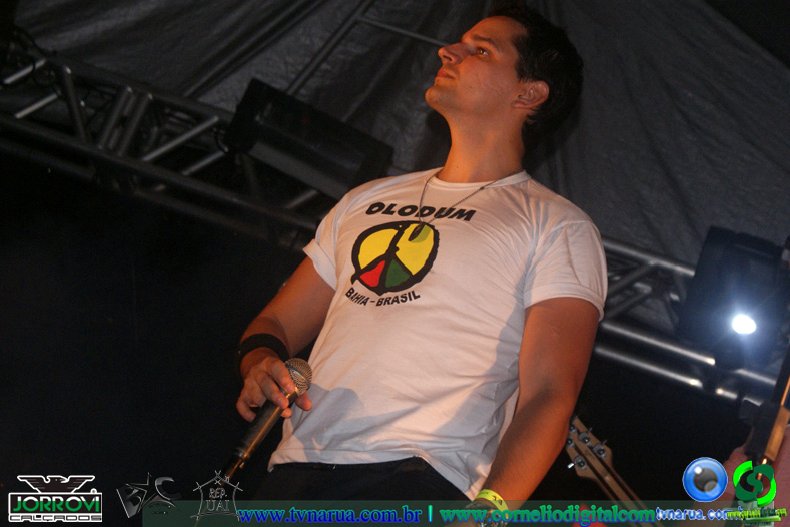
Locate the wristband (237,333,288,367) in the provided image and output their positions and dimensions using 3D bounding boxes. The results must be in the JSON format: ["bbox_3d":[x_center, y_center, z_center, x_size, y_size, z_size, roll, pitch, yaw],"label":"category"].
[{"bbox_3d":[-0.189,0.130,2.830,0.070,0.034,0.058,17,-55,0],"label":"wristband"}]

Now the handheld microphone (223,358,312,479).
[{"bbox_3d":[-0.188,0.232,2.930,0.053,0.205,0.053,35,-18,0],"label":"handheld microphone"}]

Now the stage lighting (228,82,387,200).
[{"bbox_3d":[-0.274,-0.369,6.250,0.490,0.200,0.200,26,-10,0],"label":"stage lighting"}]

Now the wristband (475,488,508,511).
[{"bbox_3d":[0.139,0.346,2.840,0.063,0.020,0.055,27,-35,0],"label":"wristband"}]

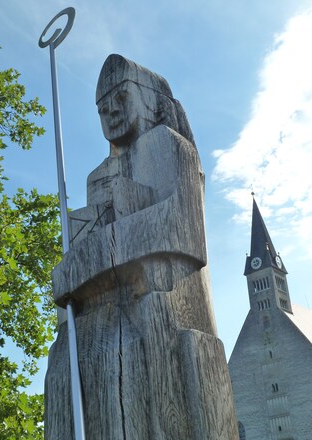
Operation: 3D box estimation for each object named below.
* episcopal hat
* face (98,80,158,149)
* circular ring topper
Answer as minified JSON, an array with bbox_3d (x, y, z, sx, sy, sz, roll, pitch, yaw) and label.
[{"bbox_3d":[-0.123,-0.736,3.372,0.328,0.257,0.271,18,-32,-39],"label":"episcopal hat"},{"bbox_3d":[-0.150,-0.514,3.219,0.201,0.296,0.256,18,-32,-39],"label":"face"},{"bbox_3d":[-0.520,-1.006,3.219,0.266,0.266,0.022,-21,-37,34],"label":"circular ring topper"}]

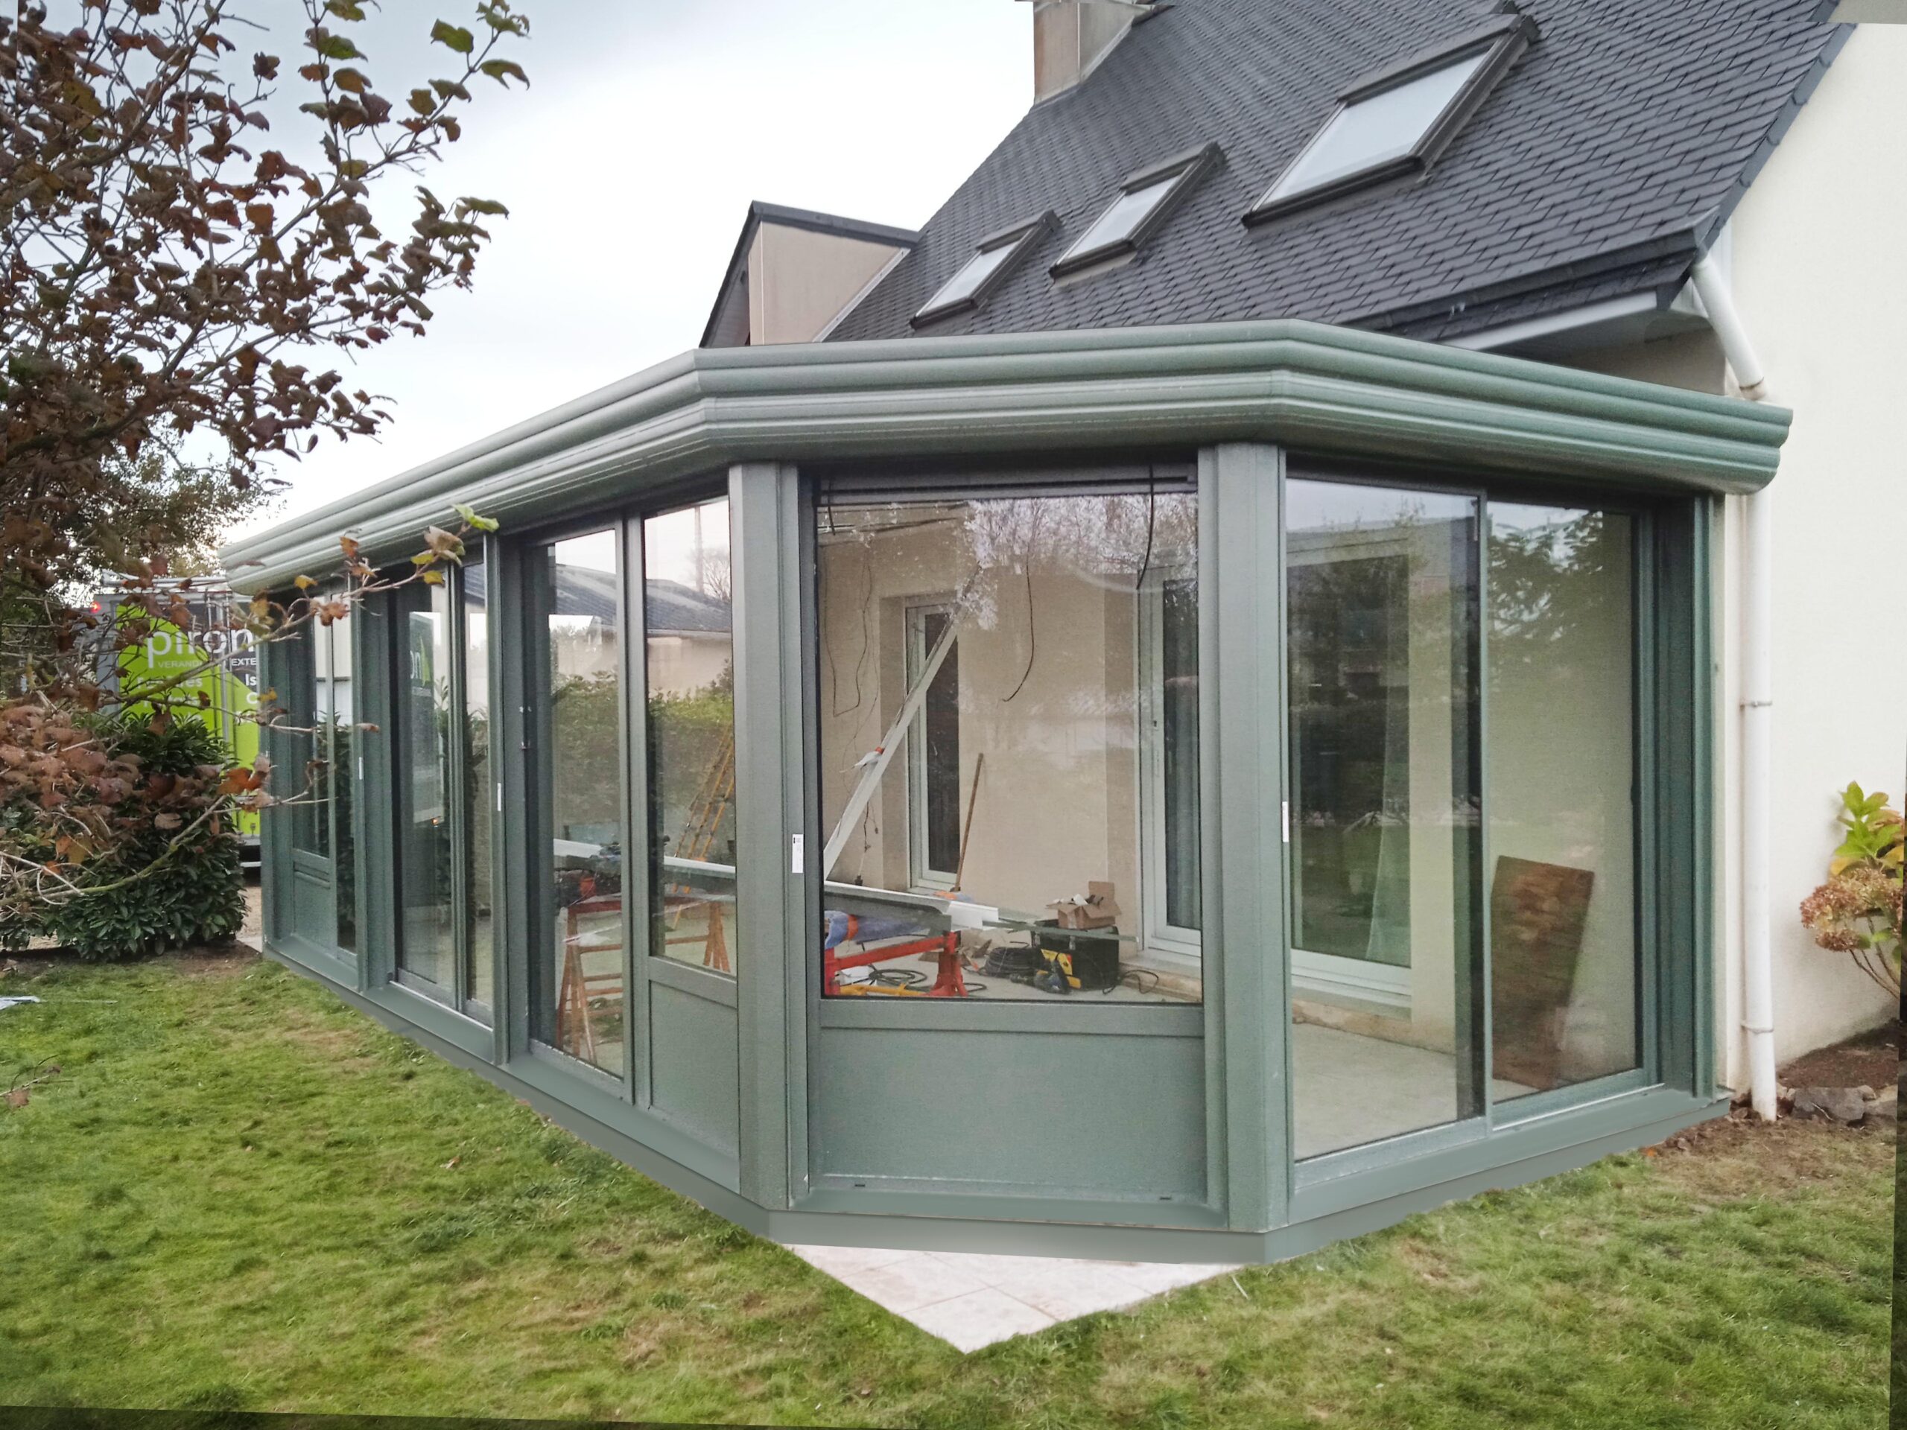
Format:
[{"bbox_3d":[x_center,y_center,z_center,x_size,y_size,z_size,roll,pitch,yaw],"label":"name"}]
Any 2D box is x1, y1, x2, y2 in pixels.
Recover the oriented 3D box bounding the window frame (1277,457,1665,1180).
[{"bbox_3d":[1.752,0.298,5.074,1.881,2.056,0.100,-1,1,-35],"label":"window frame"}]

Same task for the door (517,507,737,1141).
[{"bbox_3d":[-1.257,0.360,5.788,0.100,2.133,2.031,-1,1,-36],"label":"door"}]

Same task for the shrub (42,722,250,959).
[{"bbox_3d":[-5.550,0.820,10.550,1.450,1.600,1.350,-1,1,-28],"label":"shrub"}]

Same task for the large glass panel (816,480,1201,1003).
[{"bbox_3d":[0.158,0.086,4.628,1.159,1.550,0.040,-1,0,10],"label":"large glass panel"}]

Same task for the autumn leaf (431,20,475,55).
[{"bbox_3d":[-1.040,-1.405,3.200,0.088,0.066,0.045,-1,0,-18],"label":"autumn leaf"}]

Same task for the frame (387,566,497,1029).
[{"bbox_3d":[-2.505,0.344,7.524,0.100,2.083,1.778,-1,1,-36],"label":"frame"}]

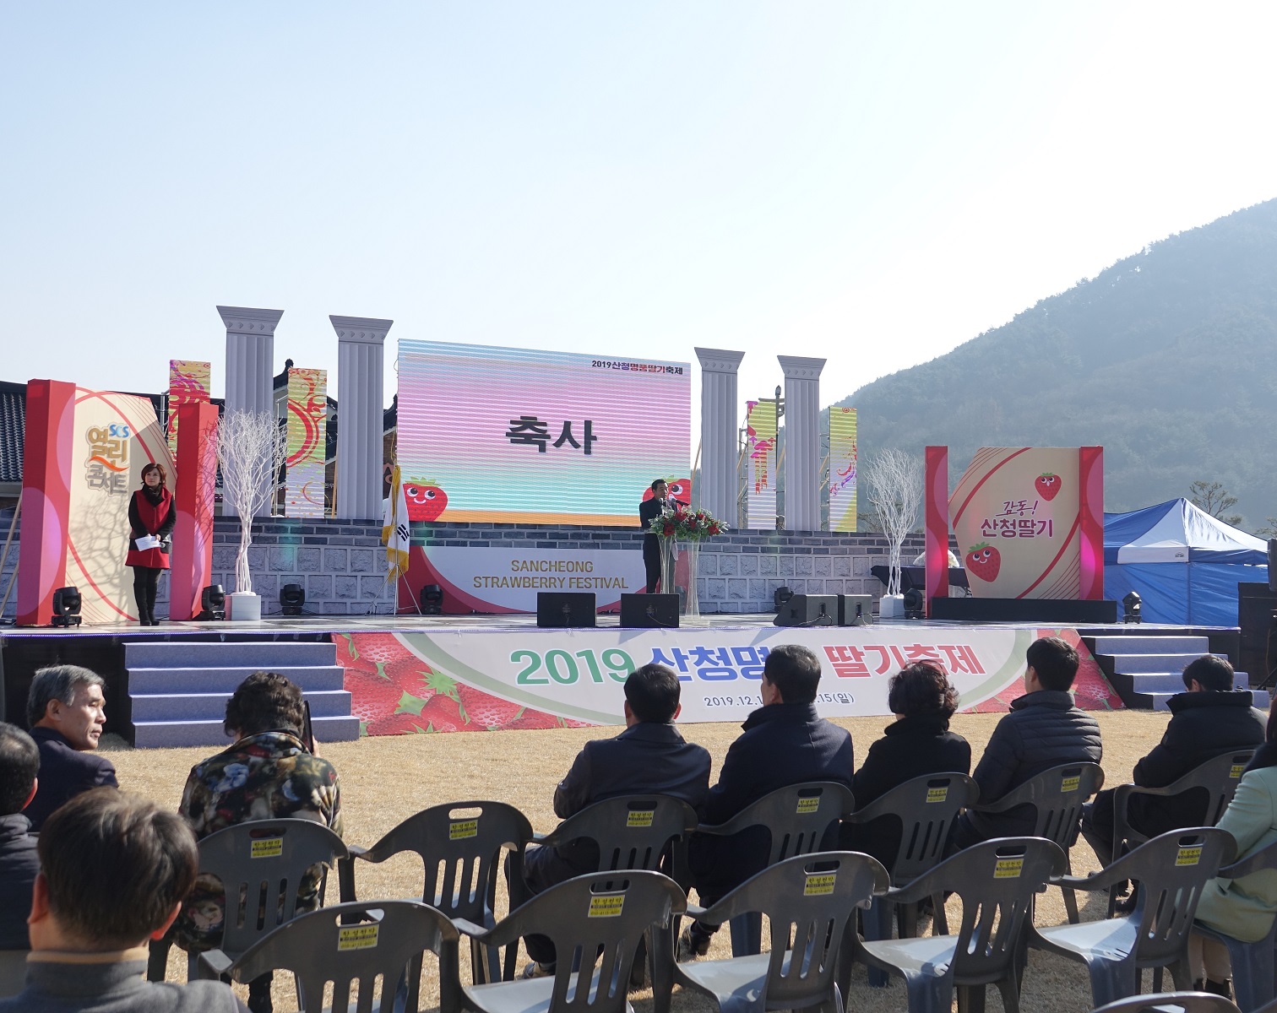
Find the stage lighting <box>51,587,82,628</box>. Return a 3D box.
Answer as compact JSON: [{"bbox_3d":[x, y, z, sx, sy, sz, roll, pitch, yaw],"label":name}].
[{"bbox_3d":[-5.574,0.987,14.000,0.290,0.385,0.240,3,-4,-33],"label":"stage lighting"}]

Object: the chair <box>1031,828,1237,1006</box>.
[{"bbox_3d":[1.435,1.264,4.072,0.565,0.760,0.540,2,-3,-25],"label":"chair"}]

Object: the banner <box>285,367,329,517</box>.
[{"bbox_3d":[-4.549,-0.887,19.673,0.520,2.030,0.100,2,-3,-23],"label":"banner"}]

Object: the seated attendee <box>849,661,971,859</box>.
[{"bbox_3d":[0.943,1.182,5.614,0.520,1.157,0.740,2,-3,-22],"label":"seated attendee"}]

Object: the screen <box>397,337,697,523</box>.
[{"bbox_3d":[-1.251,-0.993,20.850,4.600,2.500,0.150,2,-4,-27],"label":"screen"}]

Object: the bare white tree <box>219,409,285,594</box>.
[{"bbox_3d":[-4.403,-0.061,16.350,0.740,2.050,0.720,2,-3,-24],"label":"bare white tree"}]

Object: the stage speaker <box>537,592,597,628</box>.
[{"bbox_3d":[-0.759,1.099,15.334,0.600,0.360,0.480,1,-3,-2],"label":"stage speaker"}]

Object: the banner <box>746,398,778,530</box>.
[{"bbox_3d":[1.933,-0.634,22.400,0.510,2.000,0.100,2,-4,-27],"label":"banner"}]

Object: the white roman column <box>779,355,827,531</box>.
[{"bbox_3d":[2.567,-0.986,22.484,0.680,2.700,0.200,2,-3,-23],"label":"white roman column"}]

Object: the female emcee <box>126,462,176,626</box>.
[{"bbox_3d":[-4.922,0.372,14.500,0.500,1.660,0.340,2,-4,-21],"label":"female emcee"}]

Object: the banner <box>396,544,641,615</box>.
[{"bbox_3d":[-1.339,1.067,20.626,4.400,0.970,0.080,2,-3,-23],"label":"banner"}]

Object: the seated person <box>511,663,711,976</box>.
[{"bbox_3d":[-0.118,1.134,5.062,0.580,1.173,0.800,1,-3,-17],"label":"seated person"}]

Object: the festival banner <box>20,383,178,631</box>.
[{"bbox_3d":[-5.395,0.013,14.460,0.320,2.342,1.630,-1,-4,31],"label":"festival banner"}]

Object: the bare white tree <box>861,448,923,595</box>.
[{"bbox_3d":[3.506,0.214,19.850,0.820,2.020,0.800,1,-3,0],"label":"bare white tree"}]

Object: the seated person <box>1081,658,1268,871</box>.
[{"bbox_3d":[2.475,1.267,6.660,0.580,1.180,0.780,2,-3,-27],"label":"seated person"}]

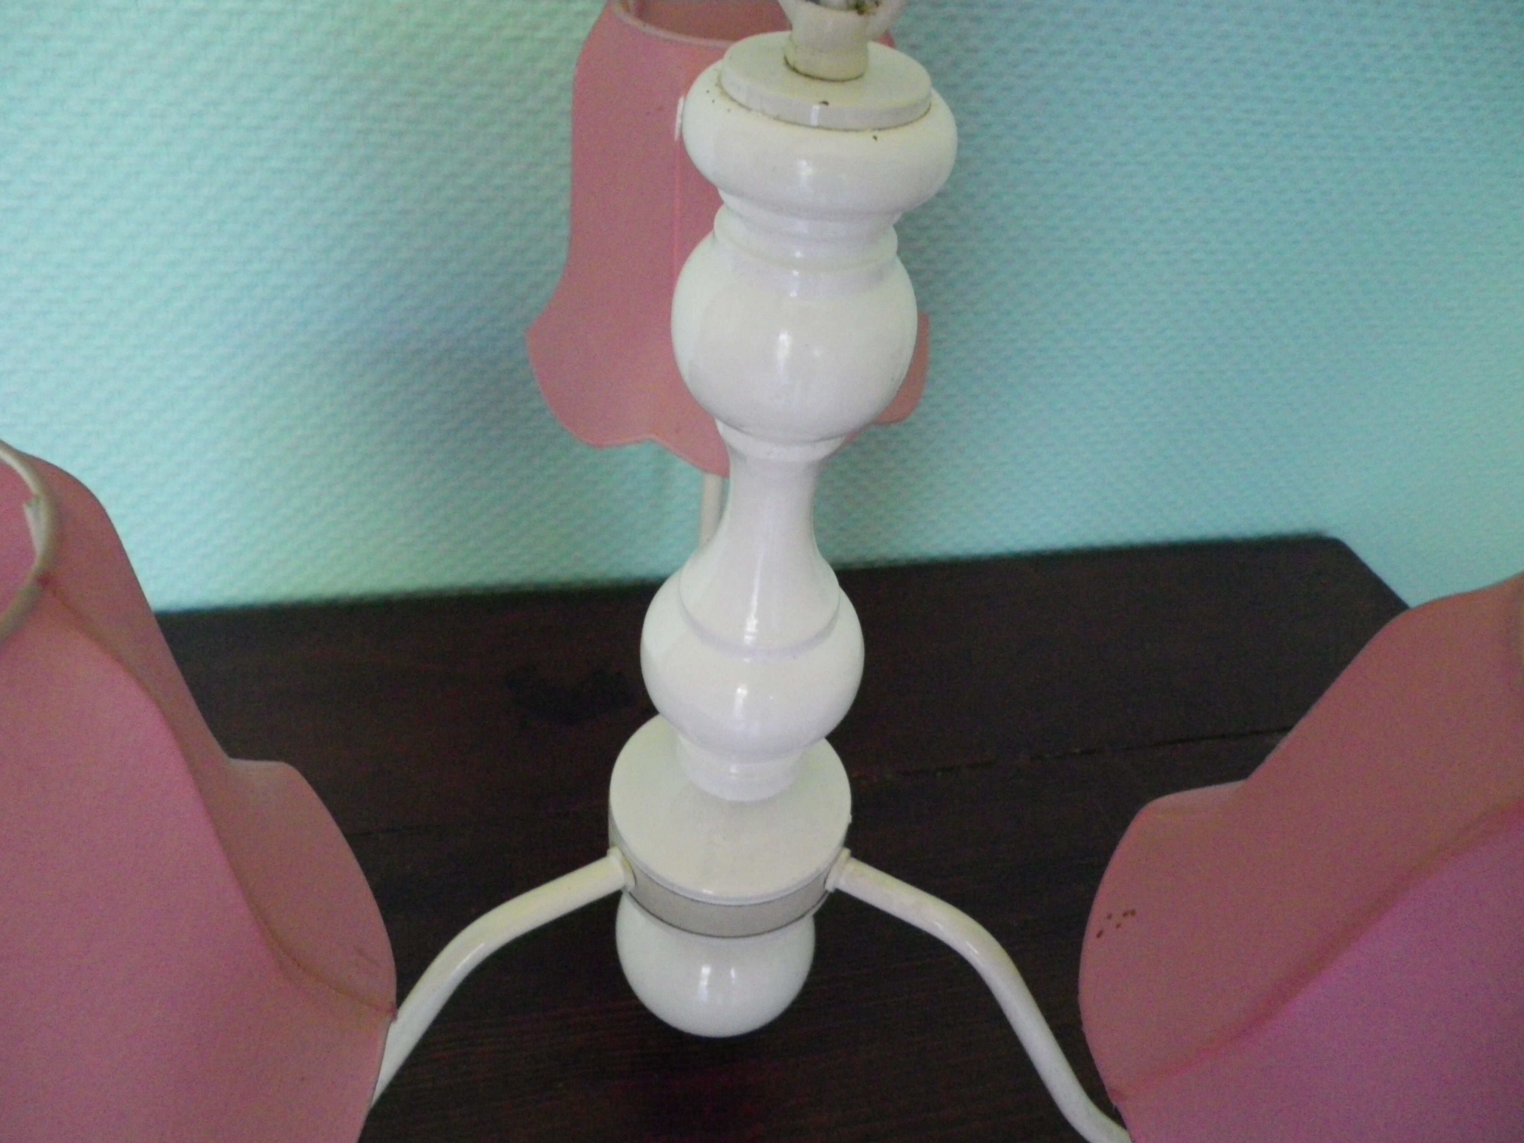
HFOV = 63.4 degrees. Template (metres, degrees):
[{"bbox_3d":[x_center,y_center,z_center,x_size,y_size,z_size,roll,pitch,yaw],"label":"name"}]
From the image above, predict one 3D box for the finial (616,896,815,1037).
[{"bbox_3d":[-0.013,0.110,0.384,0.062,0.068,0.062,7,41,0],"label":"finial"}]

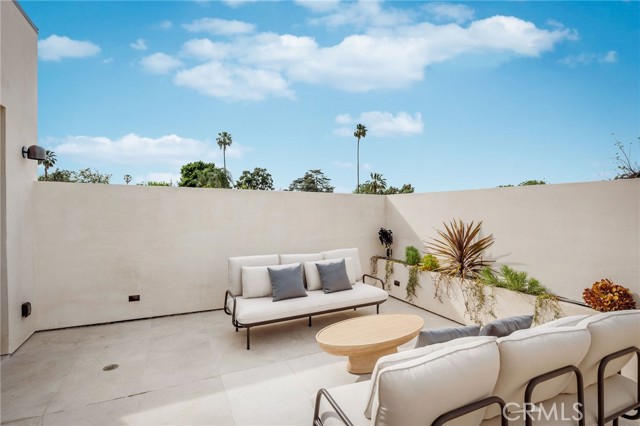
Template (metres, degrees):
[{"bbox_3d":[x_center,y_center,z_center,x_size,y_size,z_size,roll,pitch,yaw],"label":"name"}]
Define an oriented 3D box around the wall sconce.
[{"bbox_3d":[-3.179,-0.673,3.377,0.180,0.160,0.150,0,1,-26],"label":"wall sconce"}]

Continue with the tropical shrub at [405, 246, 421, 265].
[{"bbox_3d":[1.522,0.716,4.972,0.220,0.300,0.250,0,1,-26],"label":"tropical shrub"}]

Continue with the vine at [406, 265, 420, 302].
[{"bbox_3d":[1.484,1.119,4.796,0.120,0.580,0.220,0,1,-26],"label":"vine"}]

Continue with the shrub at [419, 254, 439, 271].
[{"bbox_3d":[1.684,0.761,4.646,0.220,0.230,0.250,0,1,-26],"label":"shrub"}]

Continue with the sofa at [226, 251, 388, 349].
[{"bbox_3d":[-0.138,1.013,3.917,2.070,0.892,0.810,0,1,-28],"label":"sofa"}]

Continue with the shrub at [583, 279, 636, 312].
[{"bbox_3d":[2.589,0.750,2.712,0.310,0.300,0.370,0,1,-26],"label":"shrub"}]

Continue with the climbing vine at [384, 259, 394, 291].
[{"bbox_3d":[1.224,1.083,5.320,0.120,0.580,0.220,0,1,-26],"label":"climbing vine"}]

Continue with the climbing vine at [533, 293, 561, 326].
[{"bbox_3d":[2.326,1.001,3.103,0.140,0.380,0.260,0,1,-26],"label":"climbing vine"}]

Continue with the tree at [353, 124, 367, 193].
[{"bbox_3d":[7.807,-5.521,60.111,2.700,24.116,2.700,1,1,0],"label":"tree"}]

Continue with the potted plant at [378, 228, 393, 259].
[{"bbox_3d":[1.227,0.571,5.659,0.220,0.520,0.230,0,1,-26],"label":"potted plant"}]

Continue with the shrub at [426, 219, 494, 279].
[{"bbox_3d":[1.859,0.473,4.027,0.650,0.760,0.800,0,1,-26],"label":"shrub"}]

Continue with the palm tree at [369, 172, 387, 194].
[{"bbox_3d":[9.275,-0.029,50.061,2.800,13.350,2.800,1,1,0],"label":"palm tree"}]

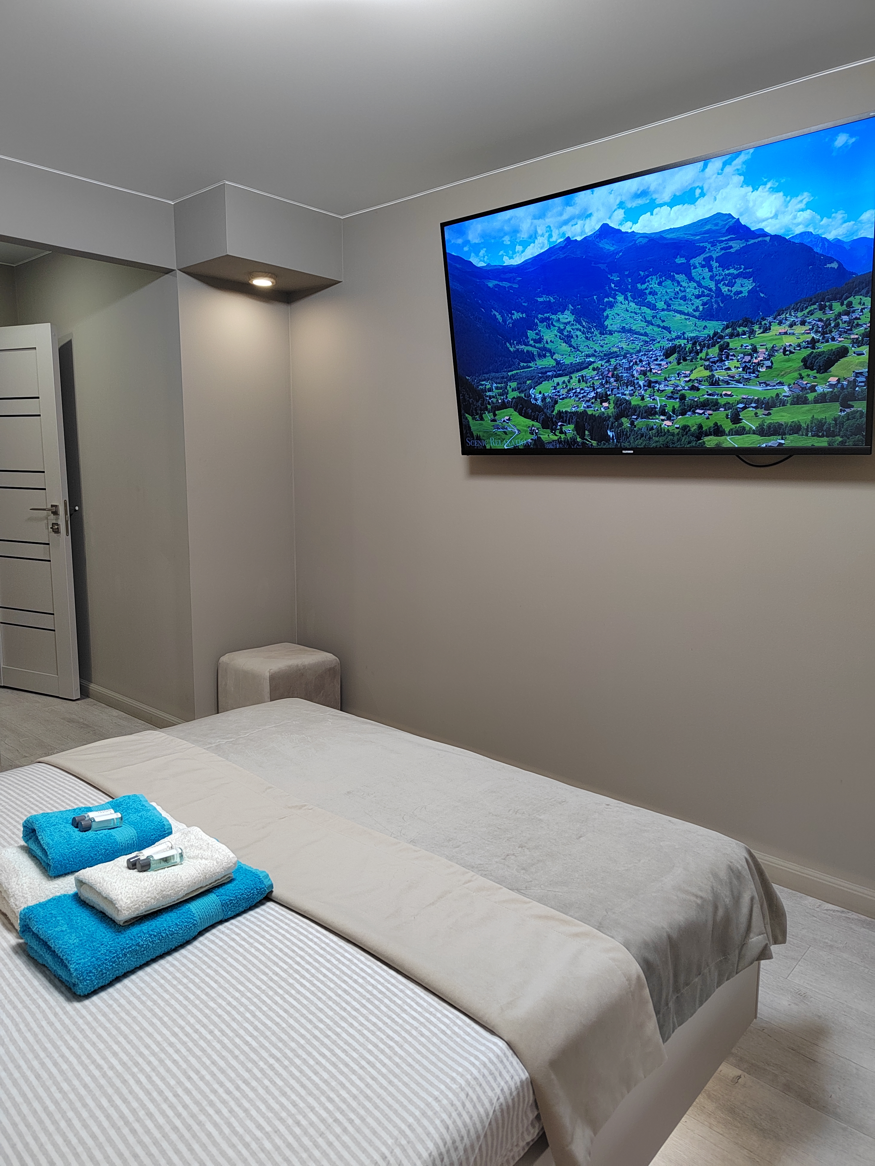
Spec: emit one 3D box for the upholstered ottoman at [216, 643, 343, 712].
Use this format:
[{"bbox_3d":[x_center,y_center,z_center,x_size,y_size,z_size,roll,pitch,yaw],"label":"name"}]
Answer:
[{"bbox_3d":[-0.744,0.549,3.673,0.405,0.420,0.410,8,12,41],"label":"upholstered ottoman"}]

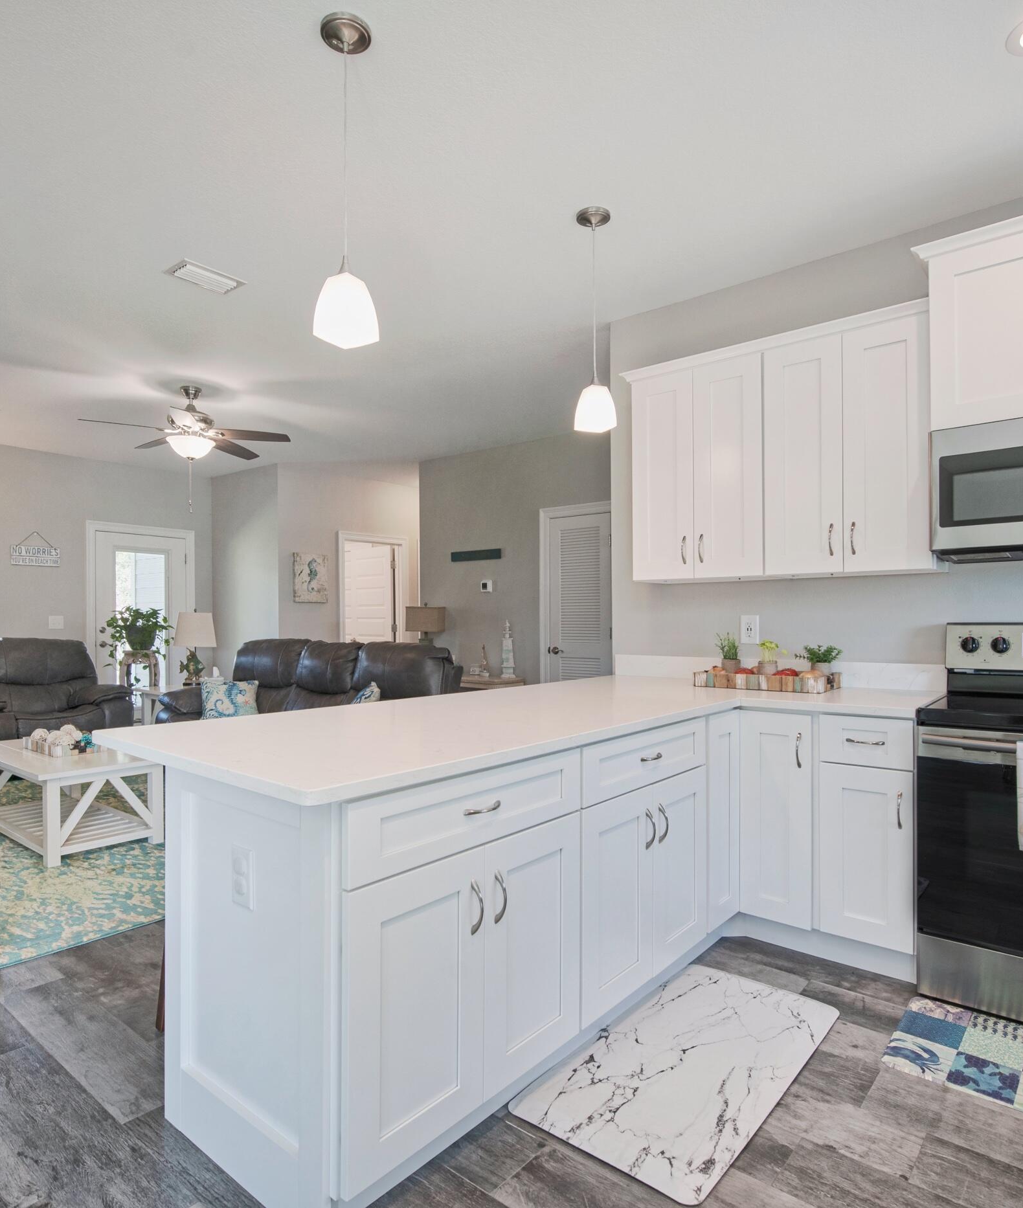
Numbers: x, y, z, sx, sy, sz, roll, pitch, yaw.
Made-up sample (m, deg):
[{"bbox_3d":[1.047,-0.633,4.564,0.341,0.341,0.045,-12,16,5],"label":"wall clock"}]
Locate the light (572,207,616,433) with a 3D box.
[{"bbox_3d":[0.317,-1.085,2.700,0.136,0.860,0.136,-1,-1,41],"label":"light"}]

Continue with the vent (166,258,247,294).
[{"bbox_3d":[-1.389,-1.476,3.209,0.200,0.020,0.300,-1,-2,41],"label":"vent"}]

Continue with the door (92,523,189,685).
[{"bbox_3d":[-3.749,0.295,7.116,0.120,2.130,1.000,-1,-1,41],"label":"door"}]

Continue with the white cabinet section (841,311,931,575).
[{"bbox_3d":[1.486,-0.579,2.717,0.303,0.913,0.322,-1,-2,40],"label":"white cabinet section"}]

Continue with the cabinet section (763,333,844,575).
[{"bbox_3d":[1.254,-0.575,2.913,0.305,0.913,0.322,-1,-2,40],"label":"cabinet section"}]

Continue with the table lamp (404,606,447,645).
[{"bbox_3d":[-0.809,0.312,6.600,0.380,0.600,0.230,-1,-1,41],"label":"table lamp"}]

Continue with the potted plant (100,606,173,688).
[{"bbox_3d":[-3.421,0.395,6.450,0.580,0.760,0.600,-1,-1,41],"label":"potted plant"}]

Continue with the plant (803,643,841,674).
[{"bbox_3d":[1.290,0.251,2.941,0.150,0.180,0.130,-1,-2,41],"label":"plant"}]

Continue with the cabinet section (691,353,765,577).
[{"bbox_3d":[1.019,-0.570,3.110,0.307,0.913,0.322,-1,-2,40],"label":"cabinet section"}]

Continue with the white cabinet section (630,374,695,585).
[{"bbox_3d":[0.786,-0.565,3.306,0.303,0.913,0.322,-1,-2,40],"label":"white cabinet section"}]

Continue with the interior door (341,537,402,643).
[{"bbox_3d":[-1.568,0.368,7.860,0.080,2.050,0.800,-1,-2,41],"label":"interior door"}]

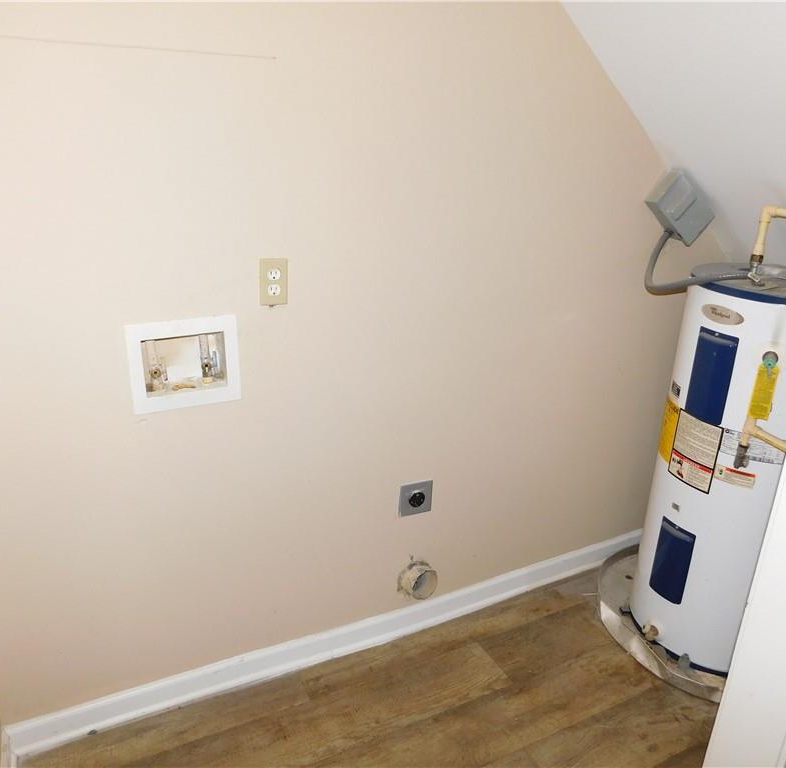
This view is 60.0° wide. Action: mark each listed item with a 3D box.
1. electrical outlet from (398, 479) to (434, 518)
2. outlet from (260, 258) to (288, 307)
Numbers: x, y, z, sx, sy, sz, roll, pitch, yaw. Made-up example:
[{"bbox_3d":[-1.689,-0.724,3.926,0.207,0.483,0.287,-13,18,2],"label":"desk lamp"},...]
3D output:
[{"bbox_3d":[0.073,0.360,2.132,0.115,0.115,0.015,-9,23,-26],"label":"electrical outlet"},{"bbox_3d":[-0.296,-0.253,1.690,0.070,0.115,0.012,-9,23,-26],"label":"outlet"}]

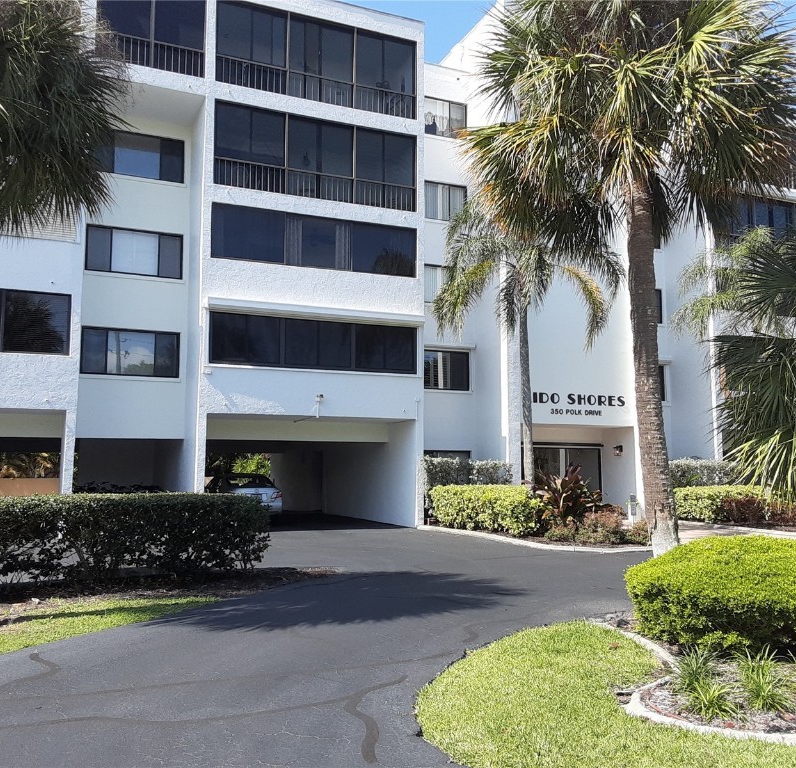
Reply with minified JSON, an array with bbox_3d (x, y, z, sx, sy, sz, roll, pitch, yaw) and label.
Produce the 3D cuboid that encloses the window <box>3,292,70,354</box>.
[{"bbox_3d":[-8.413,-1.425,18.622,1.499,1.433,0.100,3,-7,-24],"label":"window"}]

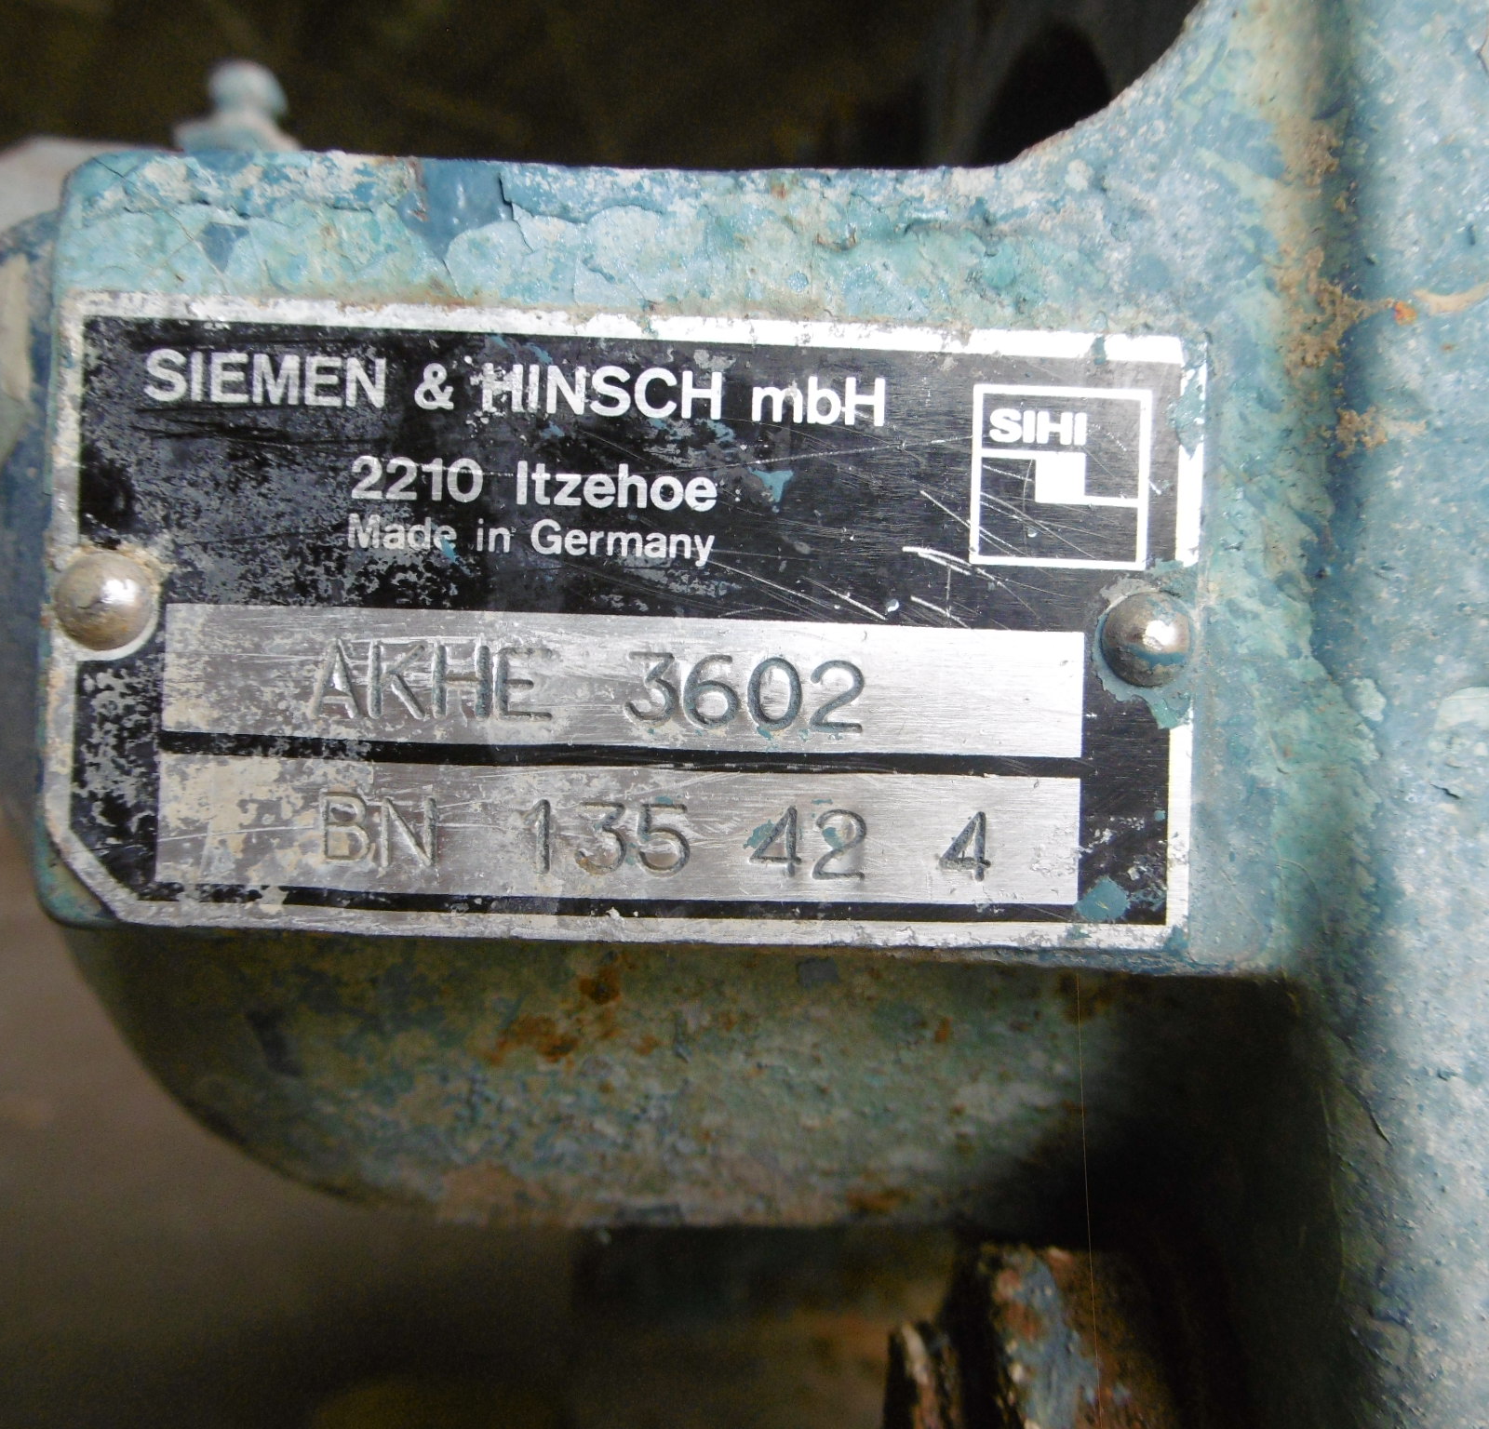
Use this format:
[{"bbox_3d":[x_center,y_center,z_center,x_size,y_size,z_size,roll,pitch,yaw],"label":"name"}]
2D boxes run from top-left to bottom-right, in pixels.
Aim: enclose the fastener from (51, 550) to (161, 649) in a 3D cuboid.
[{"bbox_3d":[-0.034,-0.006,0.071,0.005,0.005,0.002,2,0,-3],"label":"fastener"}]

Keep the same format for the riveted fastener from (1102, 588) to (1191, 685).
[{"bbox_3d":[0.022,-0.004,0.074,0.005,0.005,0.002,2,0,-3],"label":"riveted fastener"}]

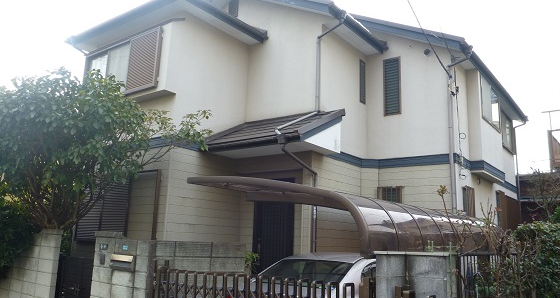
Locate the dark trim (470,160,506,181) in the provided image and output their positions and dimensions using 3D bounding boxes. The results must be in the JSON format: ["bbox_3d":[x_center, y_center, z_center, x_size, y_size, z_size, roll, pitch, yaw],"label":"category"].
[{"bbox_3d":[4.634,0.522,10.011,0.310,0.210,2.070,-6,-14,36],"label":"dark trim"}]

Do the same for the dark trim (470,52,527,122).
[{"bbox_3d":[5.549,-1.376,11.234,0.150,0.160,5.850,-6,-14,36],"label":"dark trim"}]

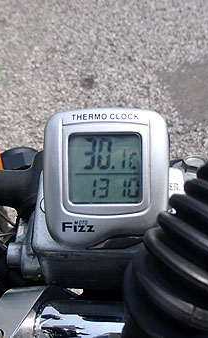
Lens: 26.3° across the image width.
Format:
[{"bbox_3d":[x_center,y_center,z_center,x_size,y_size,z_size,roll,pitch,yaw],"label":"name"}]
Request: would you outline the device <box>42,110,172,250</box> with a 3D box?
[{"bbox_3d":[0.001,0.004,0.179,0.049,0.018,0.054,0,77,0],"label":"device"}]

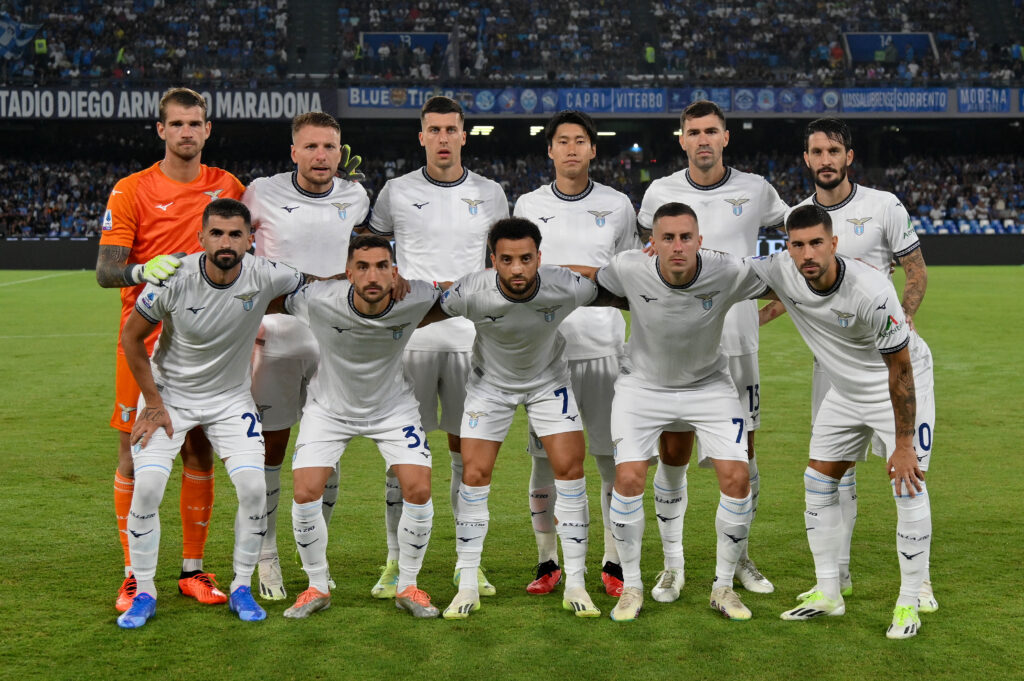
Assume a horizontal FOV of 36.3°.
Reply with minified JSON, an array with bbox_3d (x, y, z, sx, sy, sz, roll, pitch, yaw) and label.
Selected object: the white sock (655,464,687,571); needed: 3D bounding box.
[{"bbox_3d":[0.623,0.687,6.140,0.122,0.425,0.135,1,4,10],"label":"white sock"}]

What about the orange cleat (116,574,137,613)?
[{"bbox_3d":[-1.387,0.915,5.790,0.108,0.120,0.295,0,4,5],"label":"orange cleat"}]

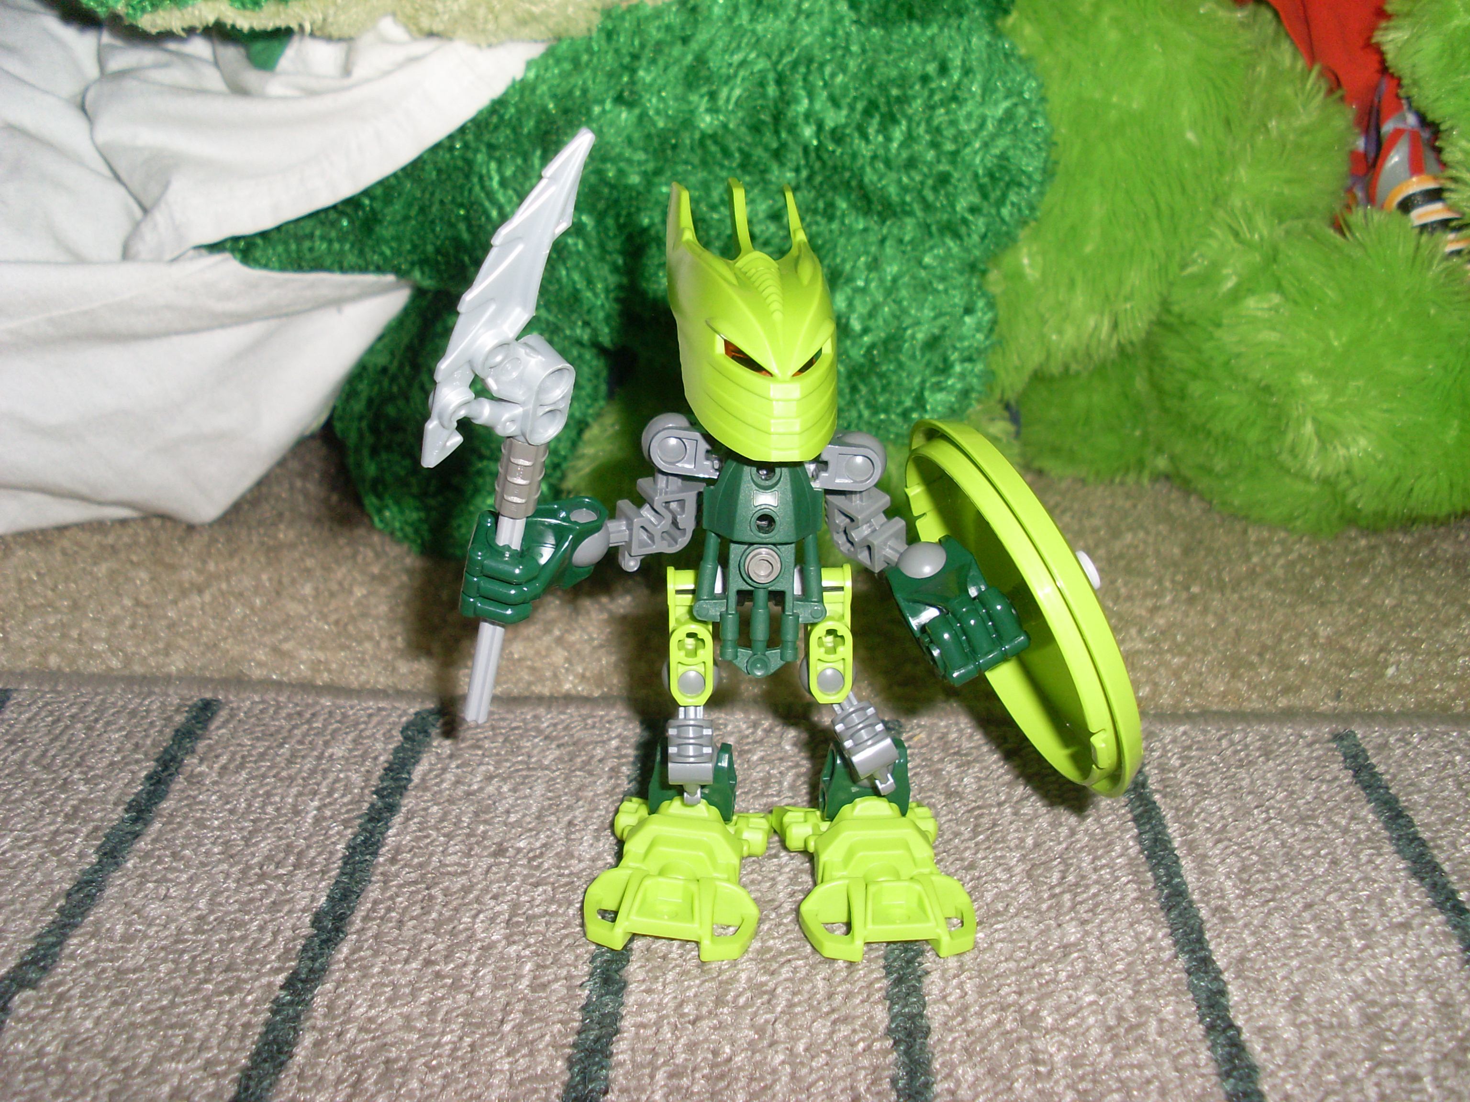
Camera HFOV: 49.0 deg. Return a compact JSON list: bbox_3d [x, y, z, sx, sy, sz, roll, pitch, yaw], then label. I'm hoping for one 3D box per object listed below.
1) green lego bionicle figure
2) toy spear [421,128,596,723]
[{"bbox_3d":[0.001,0.002,0.281,0.104,0.130,0.056,0,24,-2],"label":"green lego bionicle figure"},{"bbox_3d":[-0.042,-0.017,0.287,0.024,0.125,0.018,16,34,0],"label":"toy spear"}]

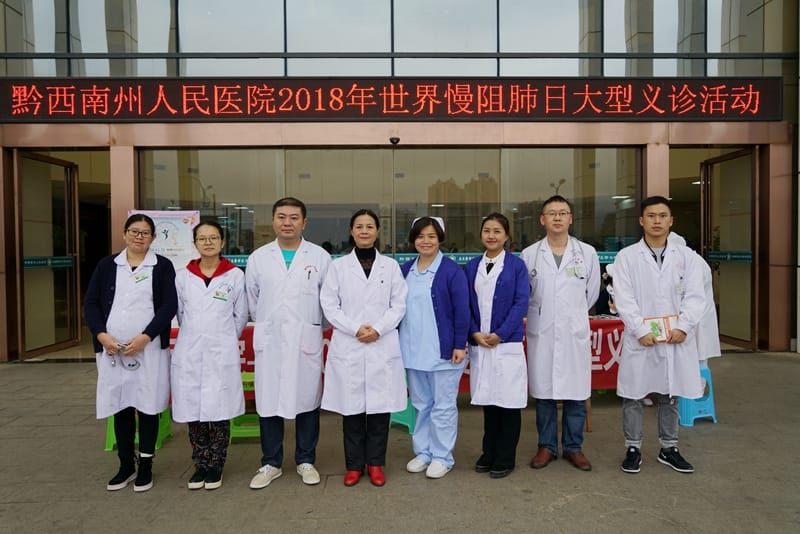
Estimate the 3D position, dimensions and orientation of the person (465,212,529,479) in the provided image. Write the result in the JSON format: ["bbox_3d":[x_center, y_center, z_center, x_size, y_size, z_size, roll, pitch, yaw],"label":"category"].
[{"bbox_3d":[0.616,0.472,3.658,0.401,1.622,0.343,0,1,20],"label":"person"}]

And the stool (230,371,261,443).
[{"bbox_3d":[-1.053,1.055,4.380,0.364,0.465,0.313,-1,1,-2],"label":"stool"}]

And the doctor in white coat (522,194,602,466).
[{"bbox_3d":[1.060,0.404,3.779,0.498,1.745,0.323,0,1,12],"label":"doctor in white coat"}]

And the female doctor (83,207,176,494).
[{"bbox_3d":[-1.636,0.491,3.497,0.526,1.631,0.384,-1,1,-5],"label":"female doctor"}]

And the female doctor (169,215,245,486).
[{"bbox_3d":[-1.165,0.512,3.515,0.442,1.579,0.313,-1,1,-4],"label":"female doctor"}]

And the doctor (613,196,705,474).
[{"bbox_3d":[1.665,0.413,3.697,0.569,1.718,0.364,0,1,16],"label":"doctor"}]

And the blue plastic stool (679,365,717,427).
[{"bbox_3d":[2.366,1.018,4.723,0.293,0.465,0.343,-1,1,-14],"label":"blue plastic stool"}]

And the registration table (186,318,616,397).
[{"bbox_3d":[-0.004,0.872,5.186,3.939,0.788,0.606,-1,1,-3],"label":"registration table"}]

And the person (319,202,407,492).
[{"bbox_3d":[-0.219,0.469,3.553,0.527,1.646,0.343,-1,1,-2],"label":"person"}]

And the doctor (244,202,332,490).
[{"bbox_3d":[-0.678,0.435,3.533,0.512,1.723,0.333,-1,1,-6],"label":"doctor"}]

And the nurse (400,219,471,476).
[{"bbox_3d":[0.211,0.487,3.635,0.441,1.599,0.343,0,1,18],"label":"nurse"}]

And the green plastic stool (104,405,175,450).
[{"bbox_3d":[-1.906,1.065,4.249,0.364,0.465,0.313,-1,1,-2],"label":"green plastic stool"}]

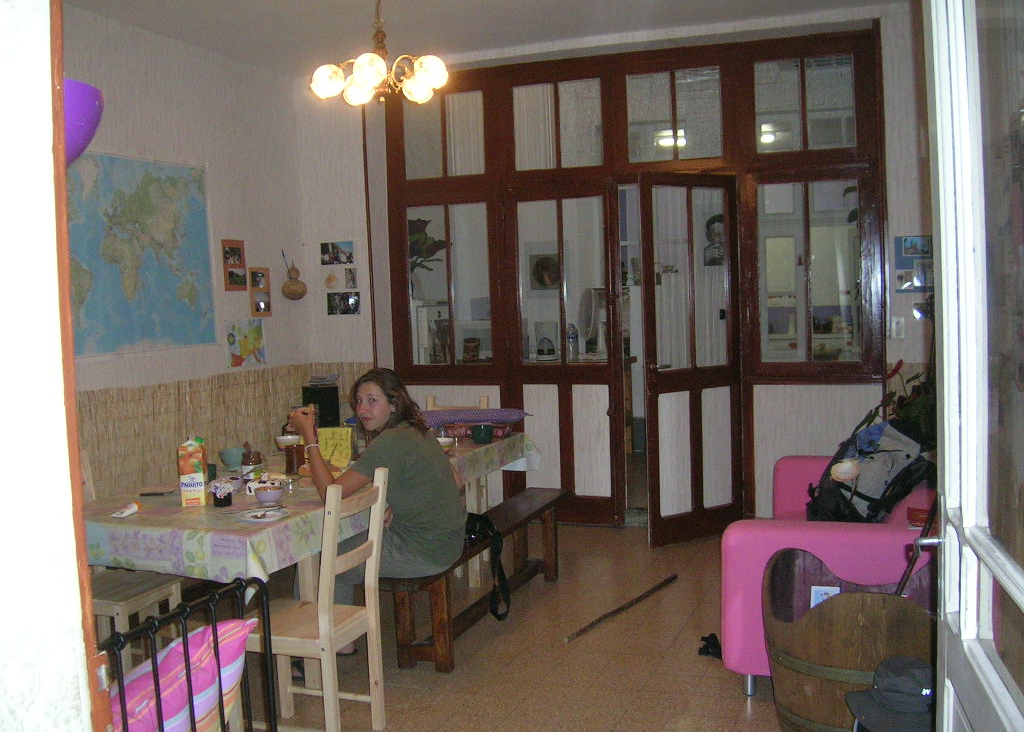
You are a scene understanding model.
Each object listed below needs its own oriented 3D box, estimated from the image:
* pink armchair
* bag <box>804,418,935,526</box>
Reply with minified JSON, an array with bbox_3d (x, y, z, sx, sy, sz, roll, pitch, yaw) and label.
[{"bbox_3d":[1.494,0.856,4.494,0.880,0.660,1.800,-1,4,20],"label":"pink armchair"},{"bbox_3d":[1.439,0.503,4.131,0.270,0.510,0.330,38,16,13],"label":"bag"}]

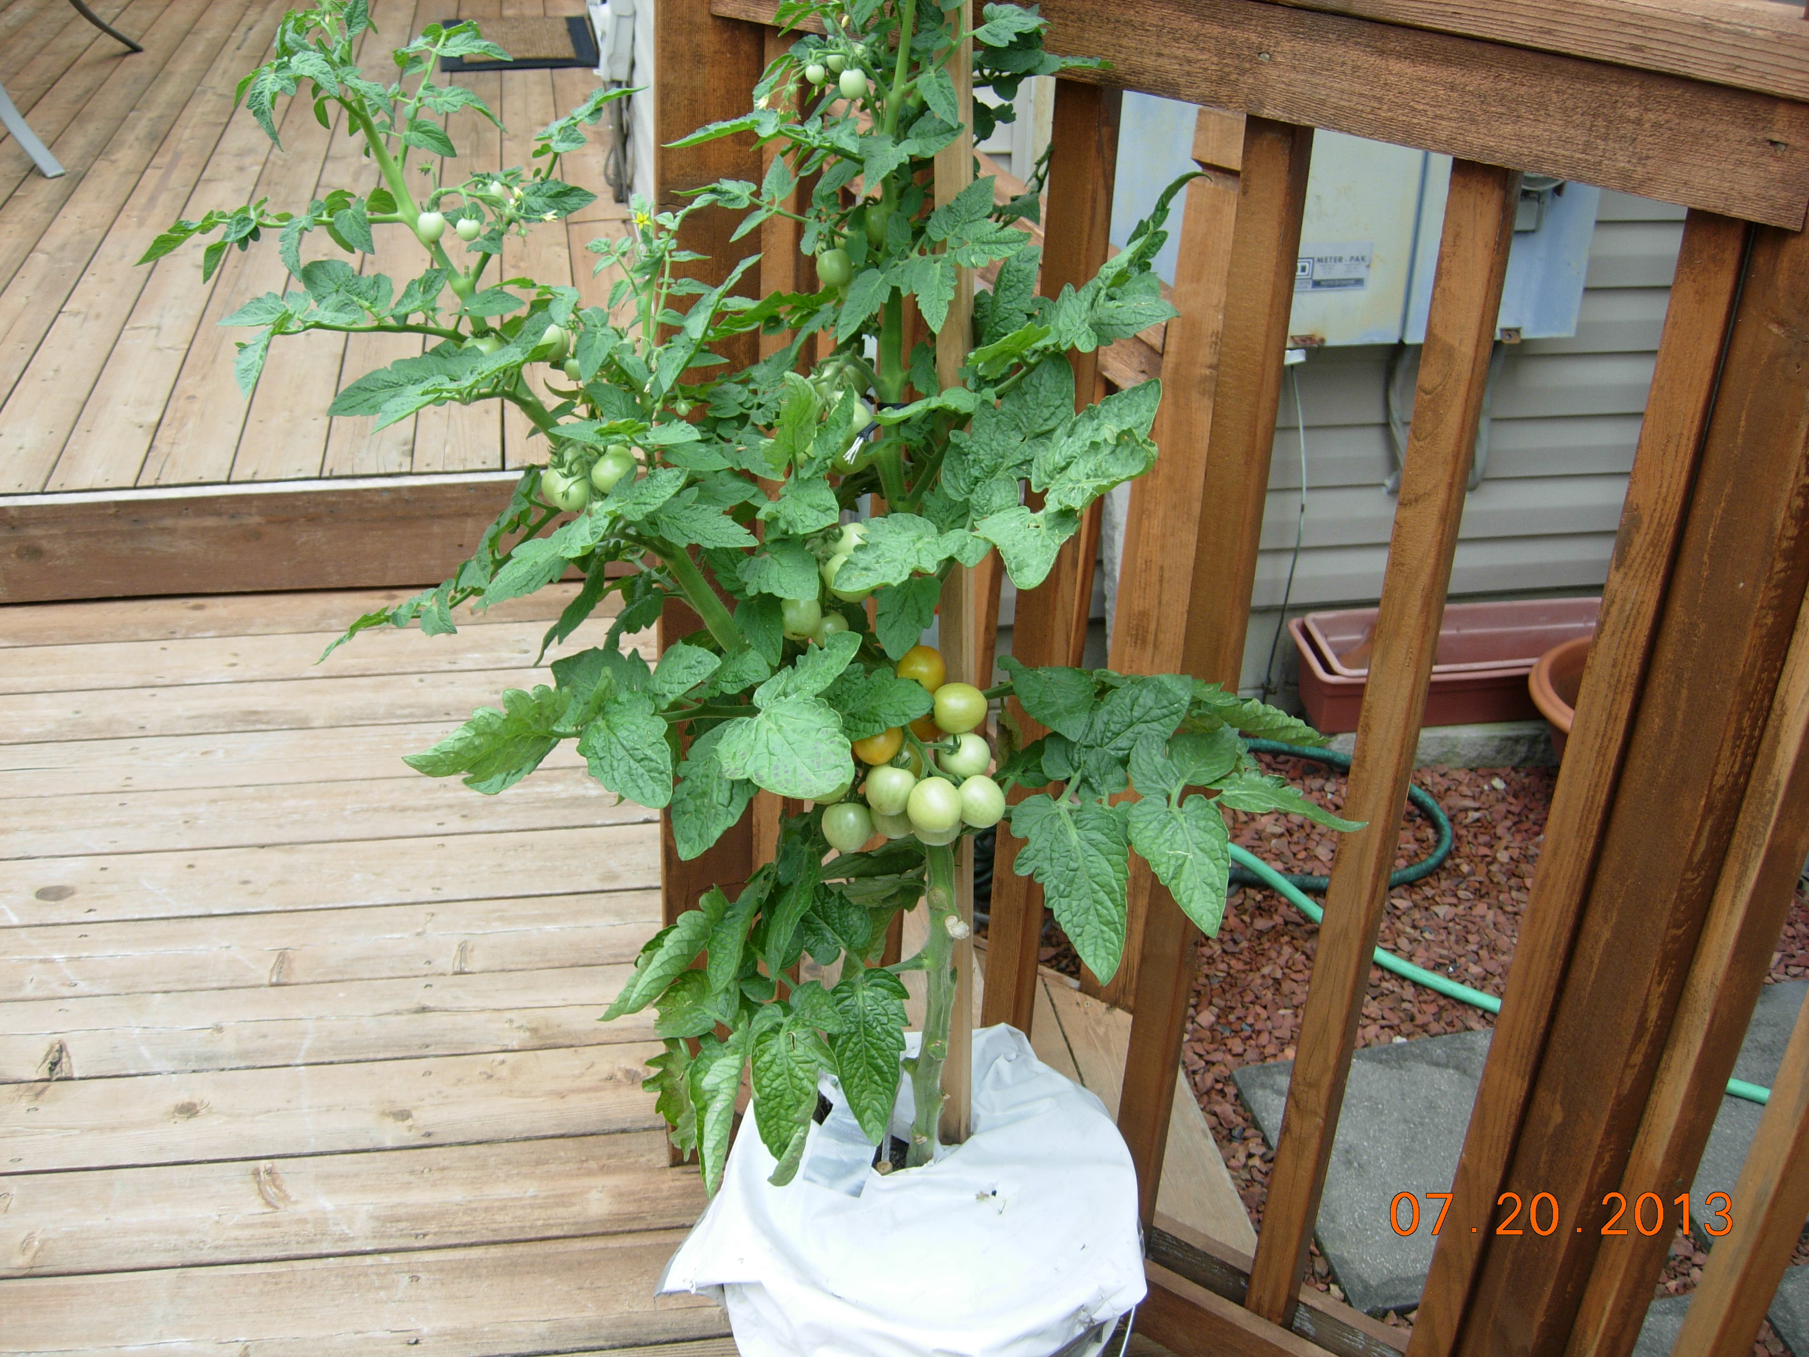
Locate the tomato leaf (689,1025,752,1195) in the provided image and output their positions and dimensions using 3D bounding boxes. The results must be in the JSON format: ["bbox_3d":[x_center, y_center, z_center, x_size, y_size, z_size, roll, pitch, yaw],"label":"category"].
[{"bbox_3d":[-0.128,0.301,1.310,0.035,0.115,0.028,7,-1,0],"label":"tomato leaf"}]

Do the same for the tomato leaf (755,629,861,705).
[{"bbox_3d":[-0.059,-0.007,1.150,0.073,0.018,0.027,-36,77,-10],"label":"tomato leaf"}]

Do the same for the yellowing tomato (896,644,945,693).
[{"bbox_3d":[0.012,-0.006,1.280,0.033,0.033,0.033,3,29,0],"label":"yellowing tomato"}]

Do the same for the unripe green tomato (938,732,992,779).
[{"bbox_3d":[0.041,0.053,1.272,0.035,0.034,0.035,3,29,0],"label":"unripe green tomato"}]

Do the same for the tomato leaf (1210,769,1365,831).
[{"bbox_3d":[0.249,0.078,1.224,0.113,0.020,0.058,15,27,-9],"label":"tomato leaf"}]

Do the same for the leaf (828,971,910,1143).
[{"bbox_3d":[-0.026,0.274,1.370,0.059,0.130,0.030,0,-6,-3],"label":"leaf"}]

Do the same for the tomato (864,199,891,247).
[{"bbox_3d":[-0.014,-0.269,1.110,0.022,0.025,0.022,3,29,0],"label":"tomato"}]

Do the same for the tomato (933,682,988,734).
[{"bbox_3d":[0.034,0.018,1.135,0.032,0.031,0.032,3,29,0],"label":"tomato"}]

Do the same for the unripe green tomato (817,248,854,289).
[{"bbox_3d":[-0.042,-0.244,1.120,0.022,0.024,0.022,3,29,0],"label":"unripe green tomato"}]

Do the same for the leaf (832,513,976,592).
[{"bbox_3d":[-0.003,-0.072,1.109,0.096,0.020,0.061,-25,54,-20],"label":"leaf"}]

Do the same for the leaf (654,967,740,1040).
[{"bbox_3d":[-0.144,0.227,1.310,0.056,0.043,0.020,9,-6,9],"label":"leaf"}]

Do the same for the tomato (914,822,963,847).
[{"bbox_3d":[0.022,0.095,1.230,0.032,0.033,0.032,3,29,0],"label":"tomato"}]

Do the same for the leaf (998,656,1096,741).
[{"bbox_3d":[0.097,0.013,1.280,0.067,0.057,0.030,0,-9,0],"label":"leaf"}]

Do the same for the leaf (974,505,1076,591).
[{"bbox_3d":[0.073,-0.079,1.140,0.060,0.050,0.018,5,-11,-3],"label":"leaf"}]

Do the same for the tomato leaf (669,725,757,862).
[{"bbox_3d":[-0.119,0.070,1.180,0.050,0.098,0.022,24,6,8],"label":"tomato leaf"}]

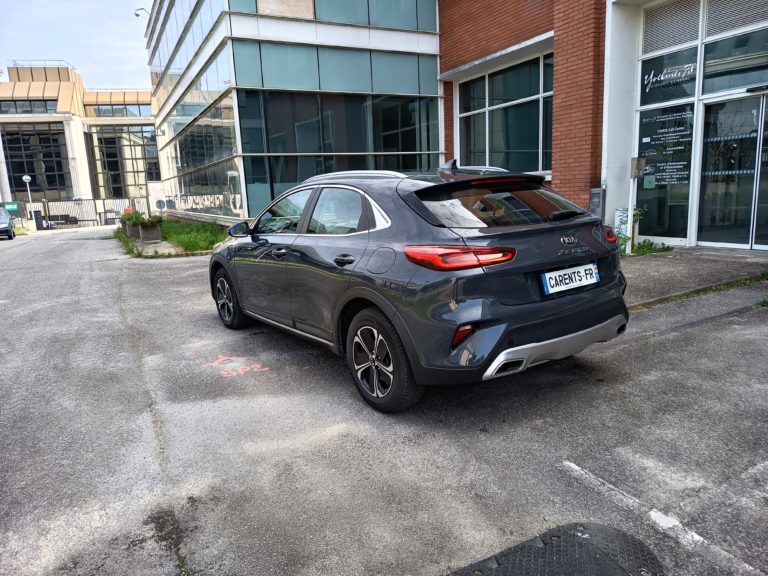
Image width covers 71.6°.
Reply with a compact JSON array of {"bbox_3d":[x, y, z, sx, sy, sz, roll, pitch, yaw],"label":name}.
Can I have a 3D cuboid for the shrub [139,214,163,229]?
[{"bbox_3d":[-7.053,-2.009,16.084,0.660,0.410,0.600,-4,11,-5],"label":"shrub"}]

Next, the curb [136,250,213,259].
[{"bbox_3d":[-4.790,-0.812,12.501,1.850,0.110,0.170,-4,11,-5],"label":"curb"}]

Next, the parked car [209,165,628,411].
[{"bbox_3d":[-0.161,-0.277,4.719,1.830,1.485,4.395,-10,13,-34],"label":"parked car"}]

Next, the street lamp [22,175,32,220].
[{"bbox_3d":[-17.995,-4.367,27.200,0.460,2.900,0.460,-3,11,0],"label":"street lamp"}]

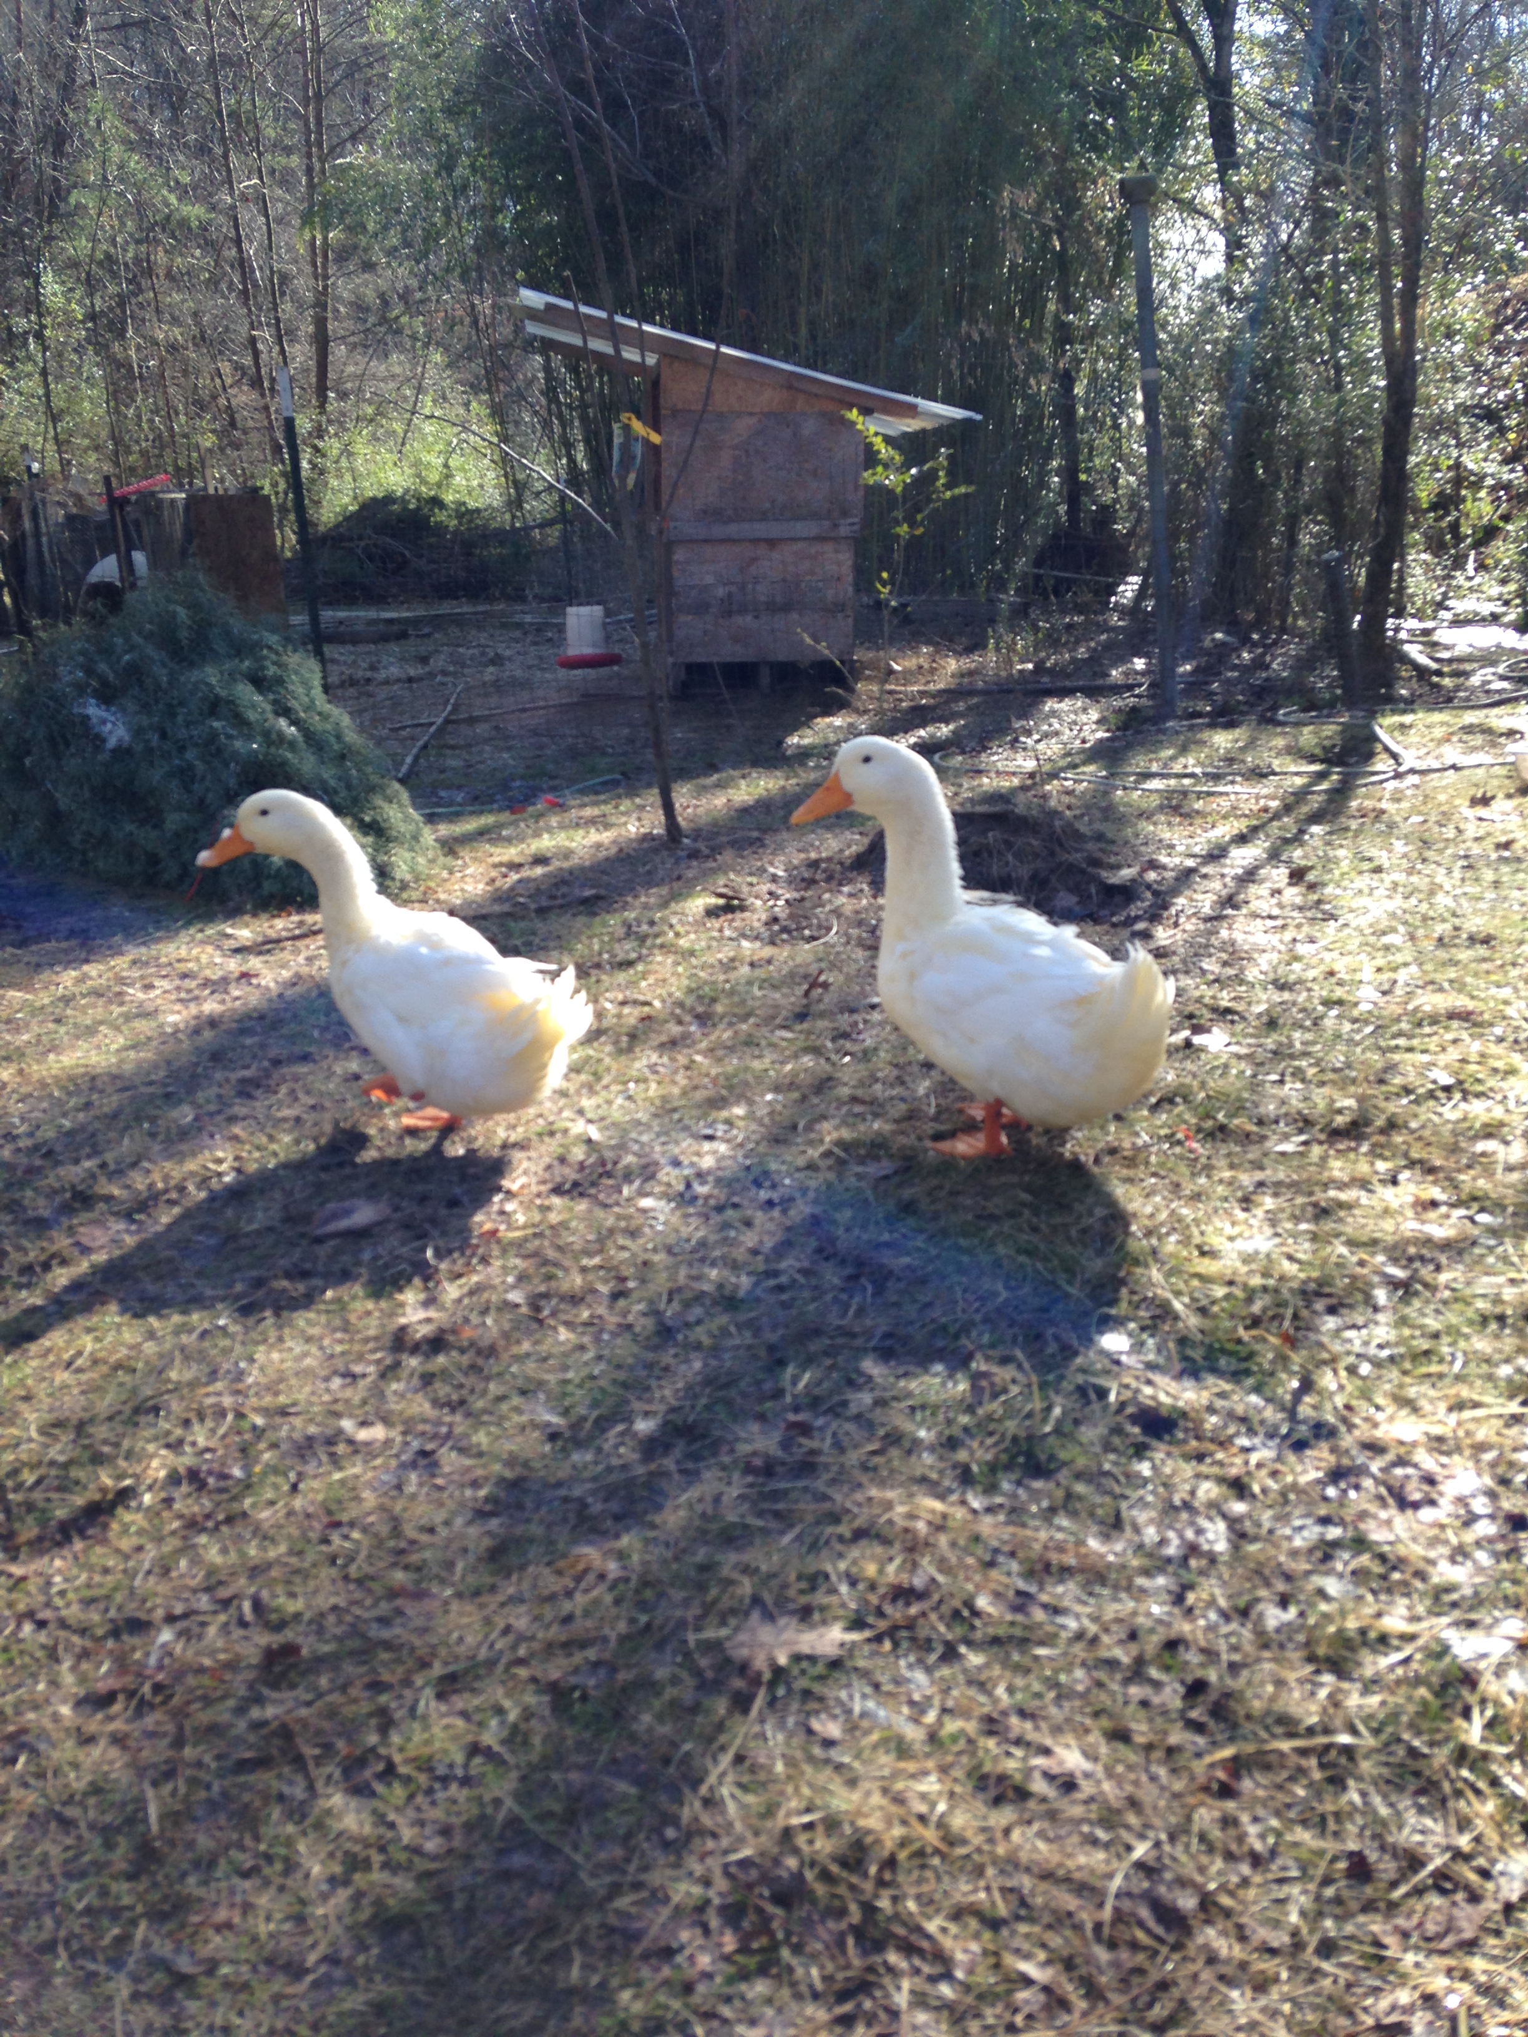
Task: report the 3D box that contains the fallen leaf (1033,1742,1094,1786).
[{"bbox_3d":[0.210,0.523,1.361,0.042,0.014,0.030,0,15,0],"label":"fallen leaf"}]

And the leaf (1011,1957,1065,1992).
[{"bbox_3d":[0.165,0.575,1.169,0.040,0.010,0.018,11,19,37],"label":"leaf"}]

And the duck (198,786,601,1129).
[{"bbox_3d":[-0.528,-0.085,2.768,0.604,0.470,0.220,4,15,16],"label":"duck"}]

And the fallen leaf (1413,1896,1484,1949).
[{"bbox_3d":[0.426,0.563,1.208,0.044,0.014,0.029,0,15,0],"label":"fallen leaf"}]

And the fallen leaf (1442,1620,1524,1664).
[{"bbox_3d":[0.558,0.485,1.509,0.064,0.012,0.040,0,15,0],"label":"fallen leaf"}]

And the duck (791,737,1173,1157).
[{"bbox_3d":[0.299,-0.106,2.681,0.529,0.554,0.220,3,15,12],"label":"duck"}]

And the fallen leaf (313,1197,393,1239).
[{"bbox_3d":[-0.506,0.245,2.389,0.115,0.025,0.060,-10,18,-34],"label":"fallen leaf"}]

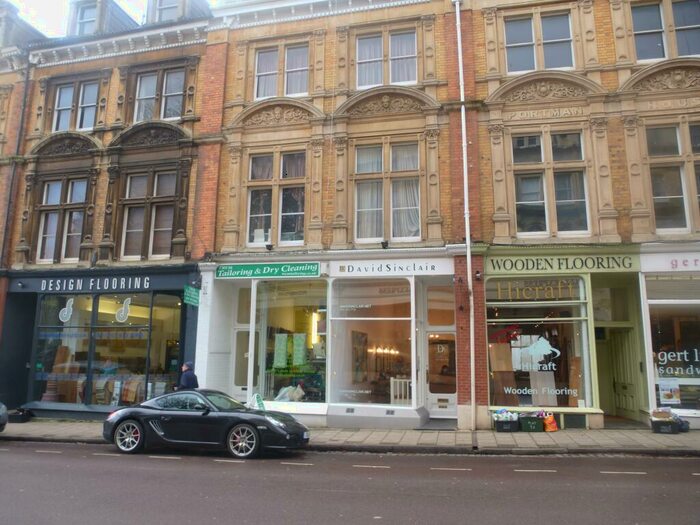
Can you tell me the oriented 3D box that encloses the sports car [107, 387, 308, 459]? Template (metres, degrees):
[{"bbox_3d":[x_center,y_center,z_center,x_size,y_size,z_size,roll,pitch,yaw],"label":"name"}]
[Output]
[{"bbox_3d":[-2.970,3.265,10.170,4.350,1.300,1.820,-2,-11,12],"label":"sports car"}]

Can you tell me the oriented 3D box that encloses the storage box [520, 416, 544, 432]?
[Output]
[{"bbox_3d":[4.050,3.590,10.850,0.510,0.325,0.380,-2,-10,12],"label":"storage box"}]

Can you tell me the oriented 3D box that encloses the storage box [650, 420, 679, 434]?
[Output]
[{"bbox_3d":[6.600,3.440,10.250,0.510,0.270,0.370,-4,-11,24],"label":"storage box"}]

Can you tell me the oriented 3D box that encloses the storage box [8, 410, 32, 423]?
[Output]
[{"bbox_3d":[-9.060,4.255,13.360,0.530,0.265,0.370,-2,-10,12],"label":"storage box"}]

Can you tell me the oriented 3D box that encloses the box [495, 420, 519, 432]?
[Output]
[{"bbox_3d":[3.530,3.635,10.910,0.490,0.260,0.370,-2,-10,12],"label":"box"}]

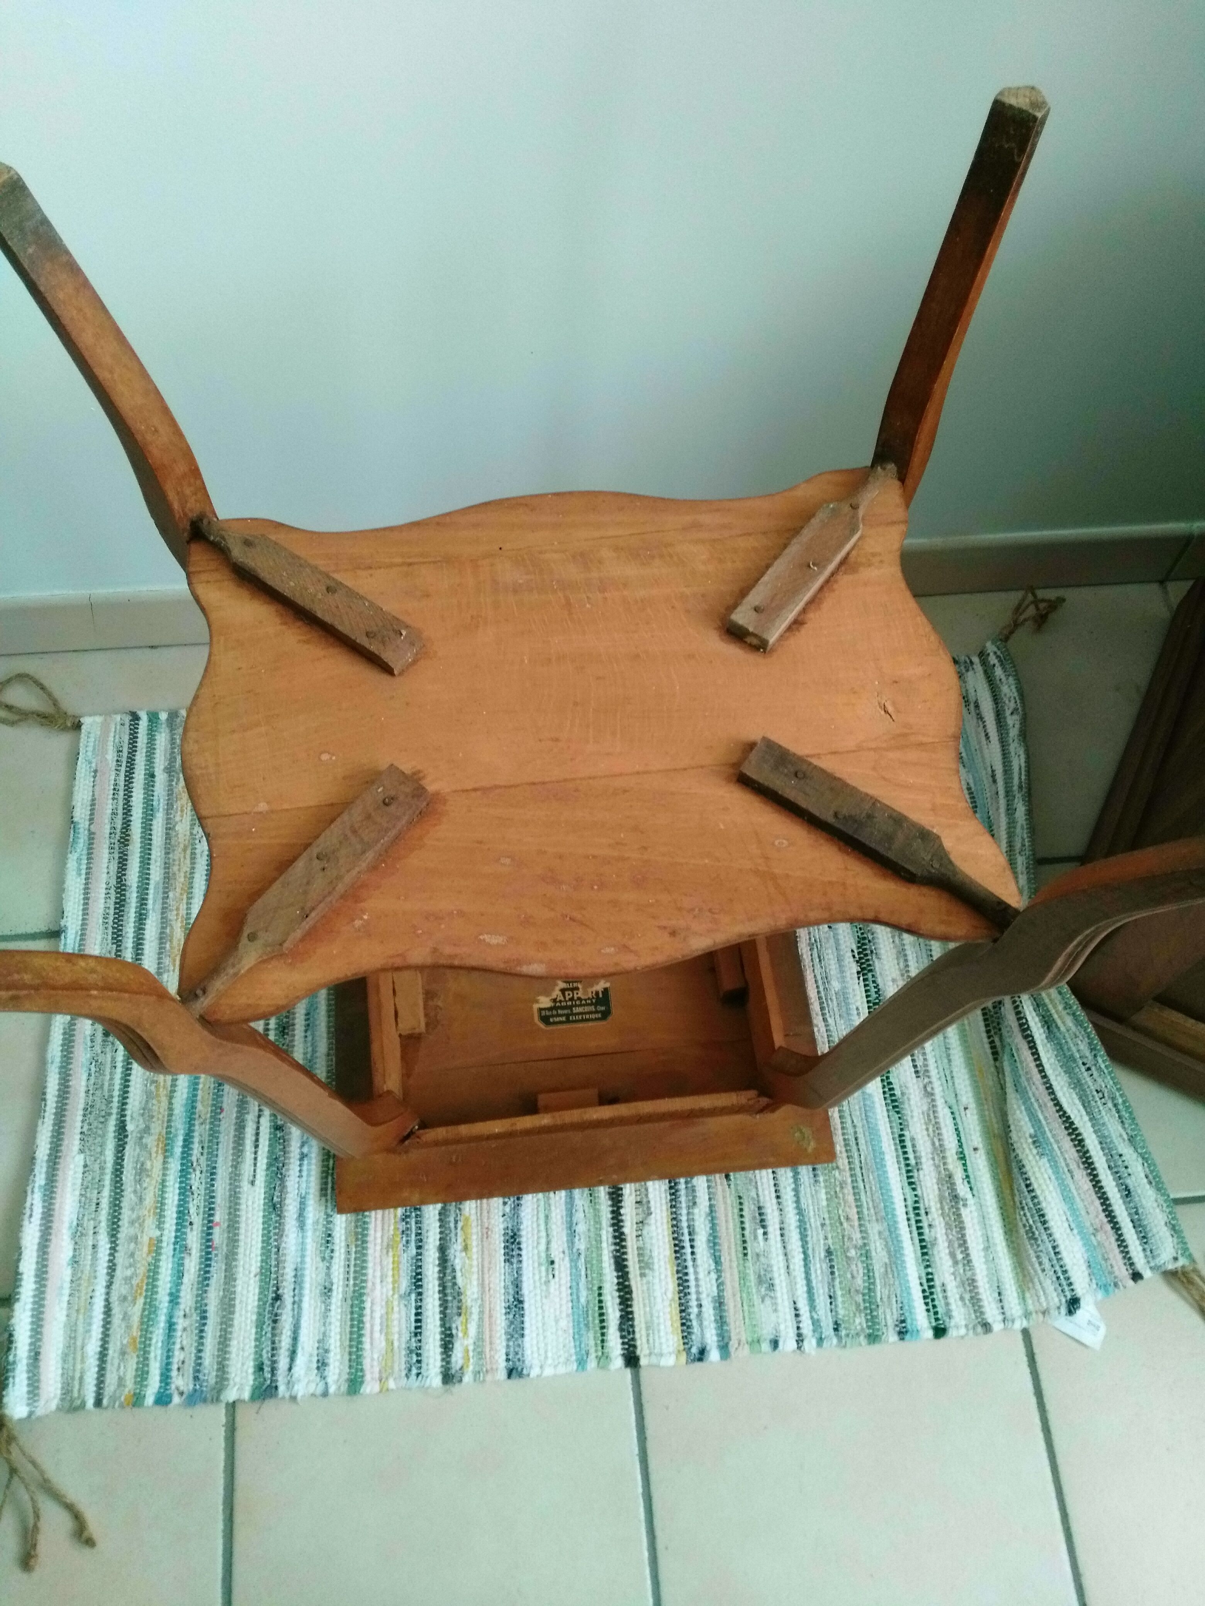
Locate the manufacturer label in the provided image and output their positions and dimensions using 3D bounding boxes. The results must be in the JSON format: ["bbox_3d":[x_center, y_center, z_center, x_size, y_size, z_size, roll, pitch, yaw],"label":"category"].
[{"bbox_3d":[-0.025,0.162,1.081,0.065,0.002,0.045,-7,63,-4],"label":"manufacturer label"}]

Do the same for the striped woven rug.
[{"bbox_3d":[-0.017,0.147,1.098,0.900,0.028,0.610,-4,63,-2],"label":"striped woven rug"}]

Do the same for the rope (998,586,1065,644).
[{"bbox_3d":[0.417,-0.185,1.274,0.088,0.022,0.049,-35,68,-17],"label":"rope"}]

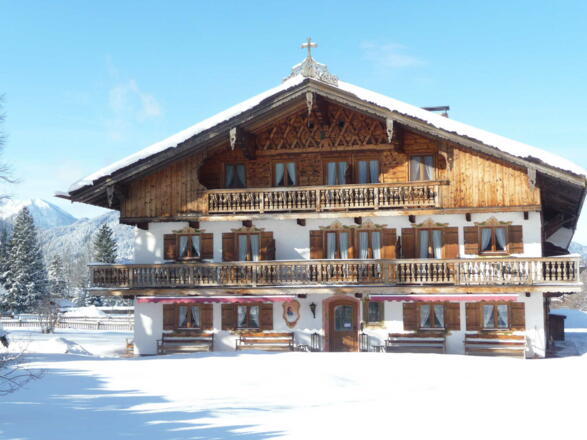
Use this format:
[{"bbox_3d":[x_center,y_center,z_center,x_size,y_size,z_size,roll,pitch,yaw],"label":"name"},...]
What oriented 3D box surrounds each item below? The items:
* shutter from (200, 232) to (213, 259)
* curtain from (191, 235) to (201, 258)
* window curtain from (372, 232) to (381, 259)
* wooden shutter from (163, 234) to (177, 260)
[{"bbox_3d":[-3.321,0.996,40.328,0.486,0.988,0.050,-2,-5,16],"label":"shutter"},{"bbox_3d":[-3.839,1.063,41.389,0.381,0.906,0.080,-2,-4,17],"label":"curtain"},{"bbox_3d":[3.041,1.249,38.655,0.322,1.623,0.070,-2,-5,16],"label":"window curtain"},{"bbox_3d":[-4.867,1.082,41.510,0.534,1.003,0.060,-2,-4,17],"label":"wooden shutter"}]

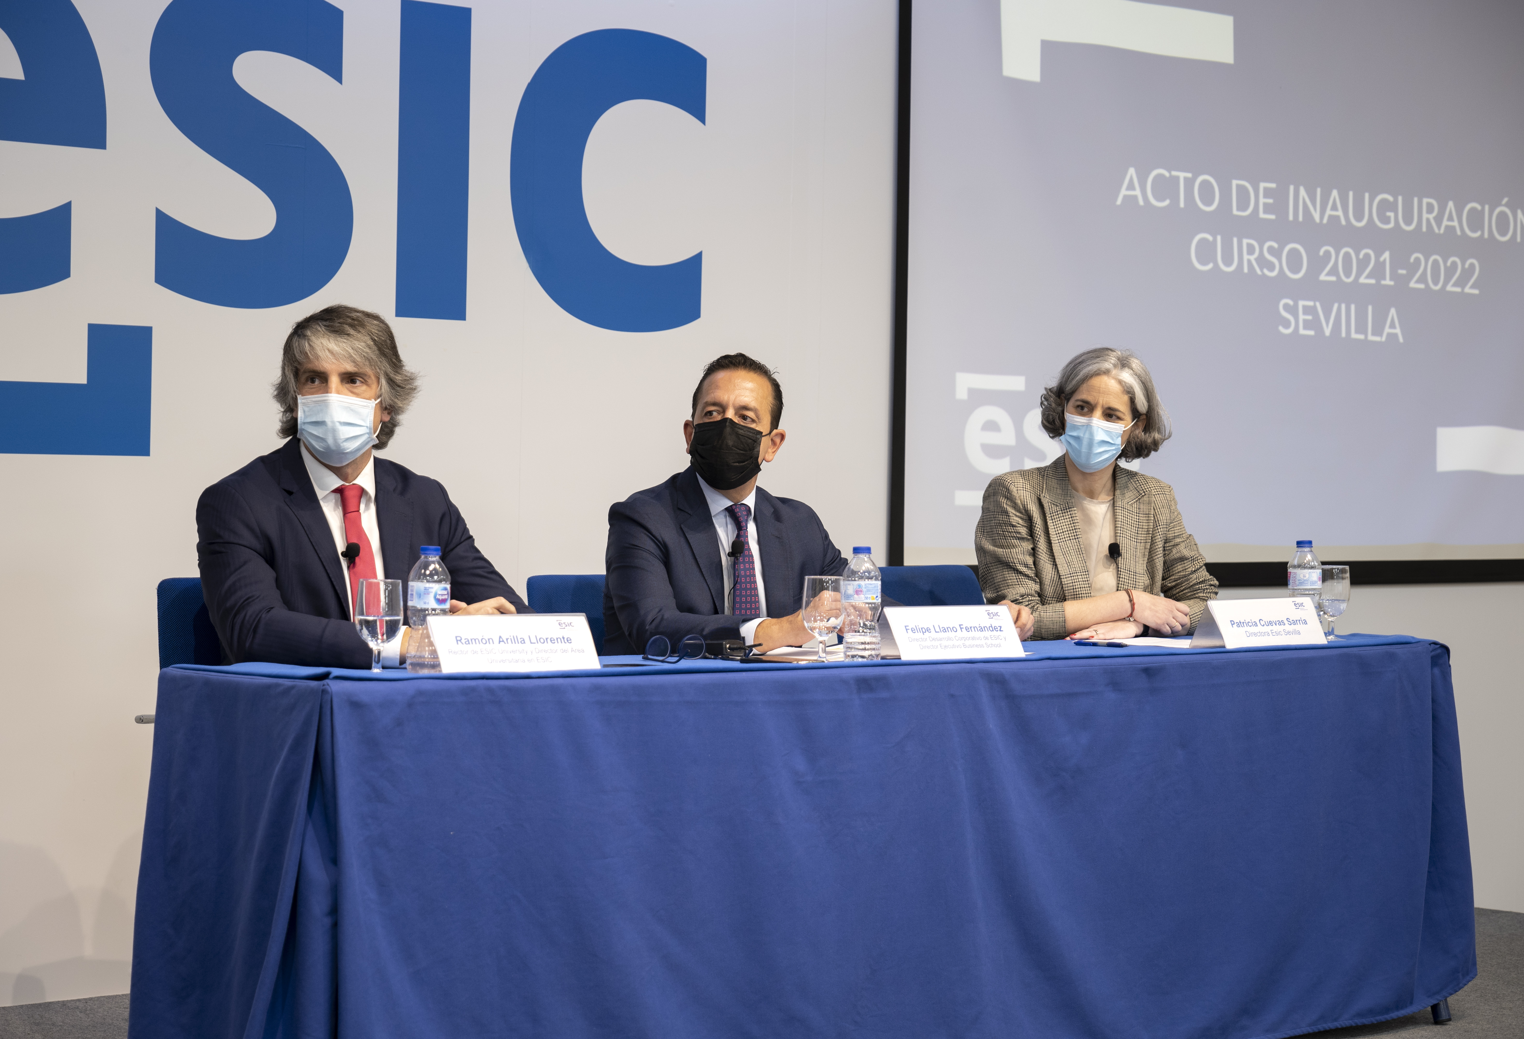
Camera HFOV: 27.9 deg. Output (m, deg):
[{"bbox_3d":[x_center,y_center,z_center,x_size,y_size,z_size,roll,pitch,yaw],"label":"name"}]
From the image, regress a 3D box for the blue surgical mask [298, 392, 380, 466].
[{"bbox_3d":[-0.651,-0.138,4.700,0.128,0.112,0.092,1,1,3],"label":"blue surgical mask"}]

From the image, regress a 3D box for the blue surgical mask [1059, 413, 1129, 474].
[{"bbox_3d":[0.659,-0.151,6.140,0.125,0.115,0.085,11,-2,16],"label":"blue surgical mask"}]

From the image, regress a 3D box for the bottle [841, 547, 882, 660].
[{"bbox_3d":[0.164,0.138,5.000,0.063,0.185,0.063,1,1,0],"label":"bottle"}]

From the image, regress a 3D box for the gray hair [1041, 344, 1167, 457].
[{"bbox_3d":[0.697,-0.235,6.240,0.250,0.215,0.235,12,-2,16],"label":"gray hair"}]

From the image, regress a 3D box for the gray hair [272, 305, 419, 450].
[{"bbox_3d":[-0.650,-0.221,4.790,0.215,0.225,0.230,1,1,3],"label":"gray hair"}]

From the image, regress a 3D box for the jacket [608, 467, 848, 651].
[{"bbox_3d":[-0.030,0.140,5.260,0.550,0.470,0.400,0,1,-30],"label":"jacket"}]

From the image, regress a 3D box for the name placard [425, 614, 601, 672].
[{"bbox_3d":[-0.398,0.192,4.807,0.293,0.090,0.090,0,1,-38],"label":"name placard"}]

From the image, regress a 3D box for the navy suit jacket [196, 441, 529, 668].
[{"bbox_3d":[-0.662,0.192,5.023,0.590,0.620,0.440,0,1,-37],"label":"navy suit jacket"}]

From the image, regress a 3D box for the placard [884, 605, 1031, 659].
[{"bbox_3d":[0.321,0.195,5.334,0.293,0.090,0.090,0,1,-39],"label":"placard"}]

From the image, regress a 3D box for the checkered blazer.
[{"bbox_3d":[0.652,0.112,5.860,0.520,0.470,0.360,0,1,-29],"label":"checkered blazer"}]

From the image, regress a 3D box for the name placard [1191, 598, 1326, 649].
[{"bbox_3d":[0.950,0.196,5.855,0.293,0.090,0.090,0,1,-40],"label":"name placard"}]

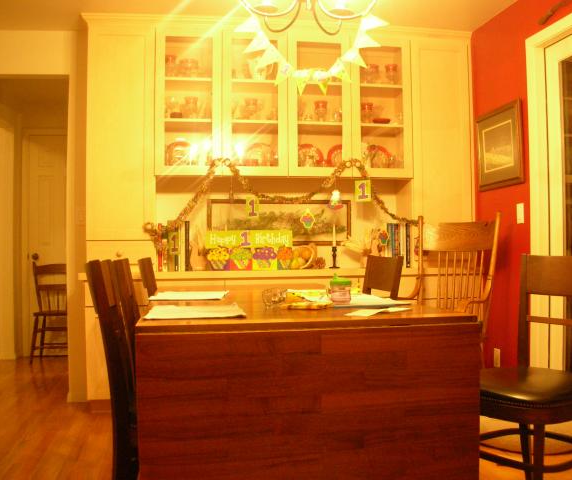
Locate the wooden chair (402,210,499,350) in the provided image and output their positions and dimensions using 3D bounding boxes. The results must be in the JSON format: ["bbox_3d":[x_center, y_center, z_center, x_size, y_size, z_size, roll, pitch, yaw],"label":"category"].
[{"bbox_3d":[0.688,0.440,3.099,0.600,1.146,0.570,0,-1,-43],"label":"wooden chair"}]

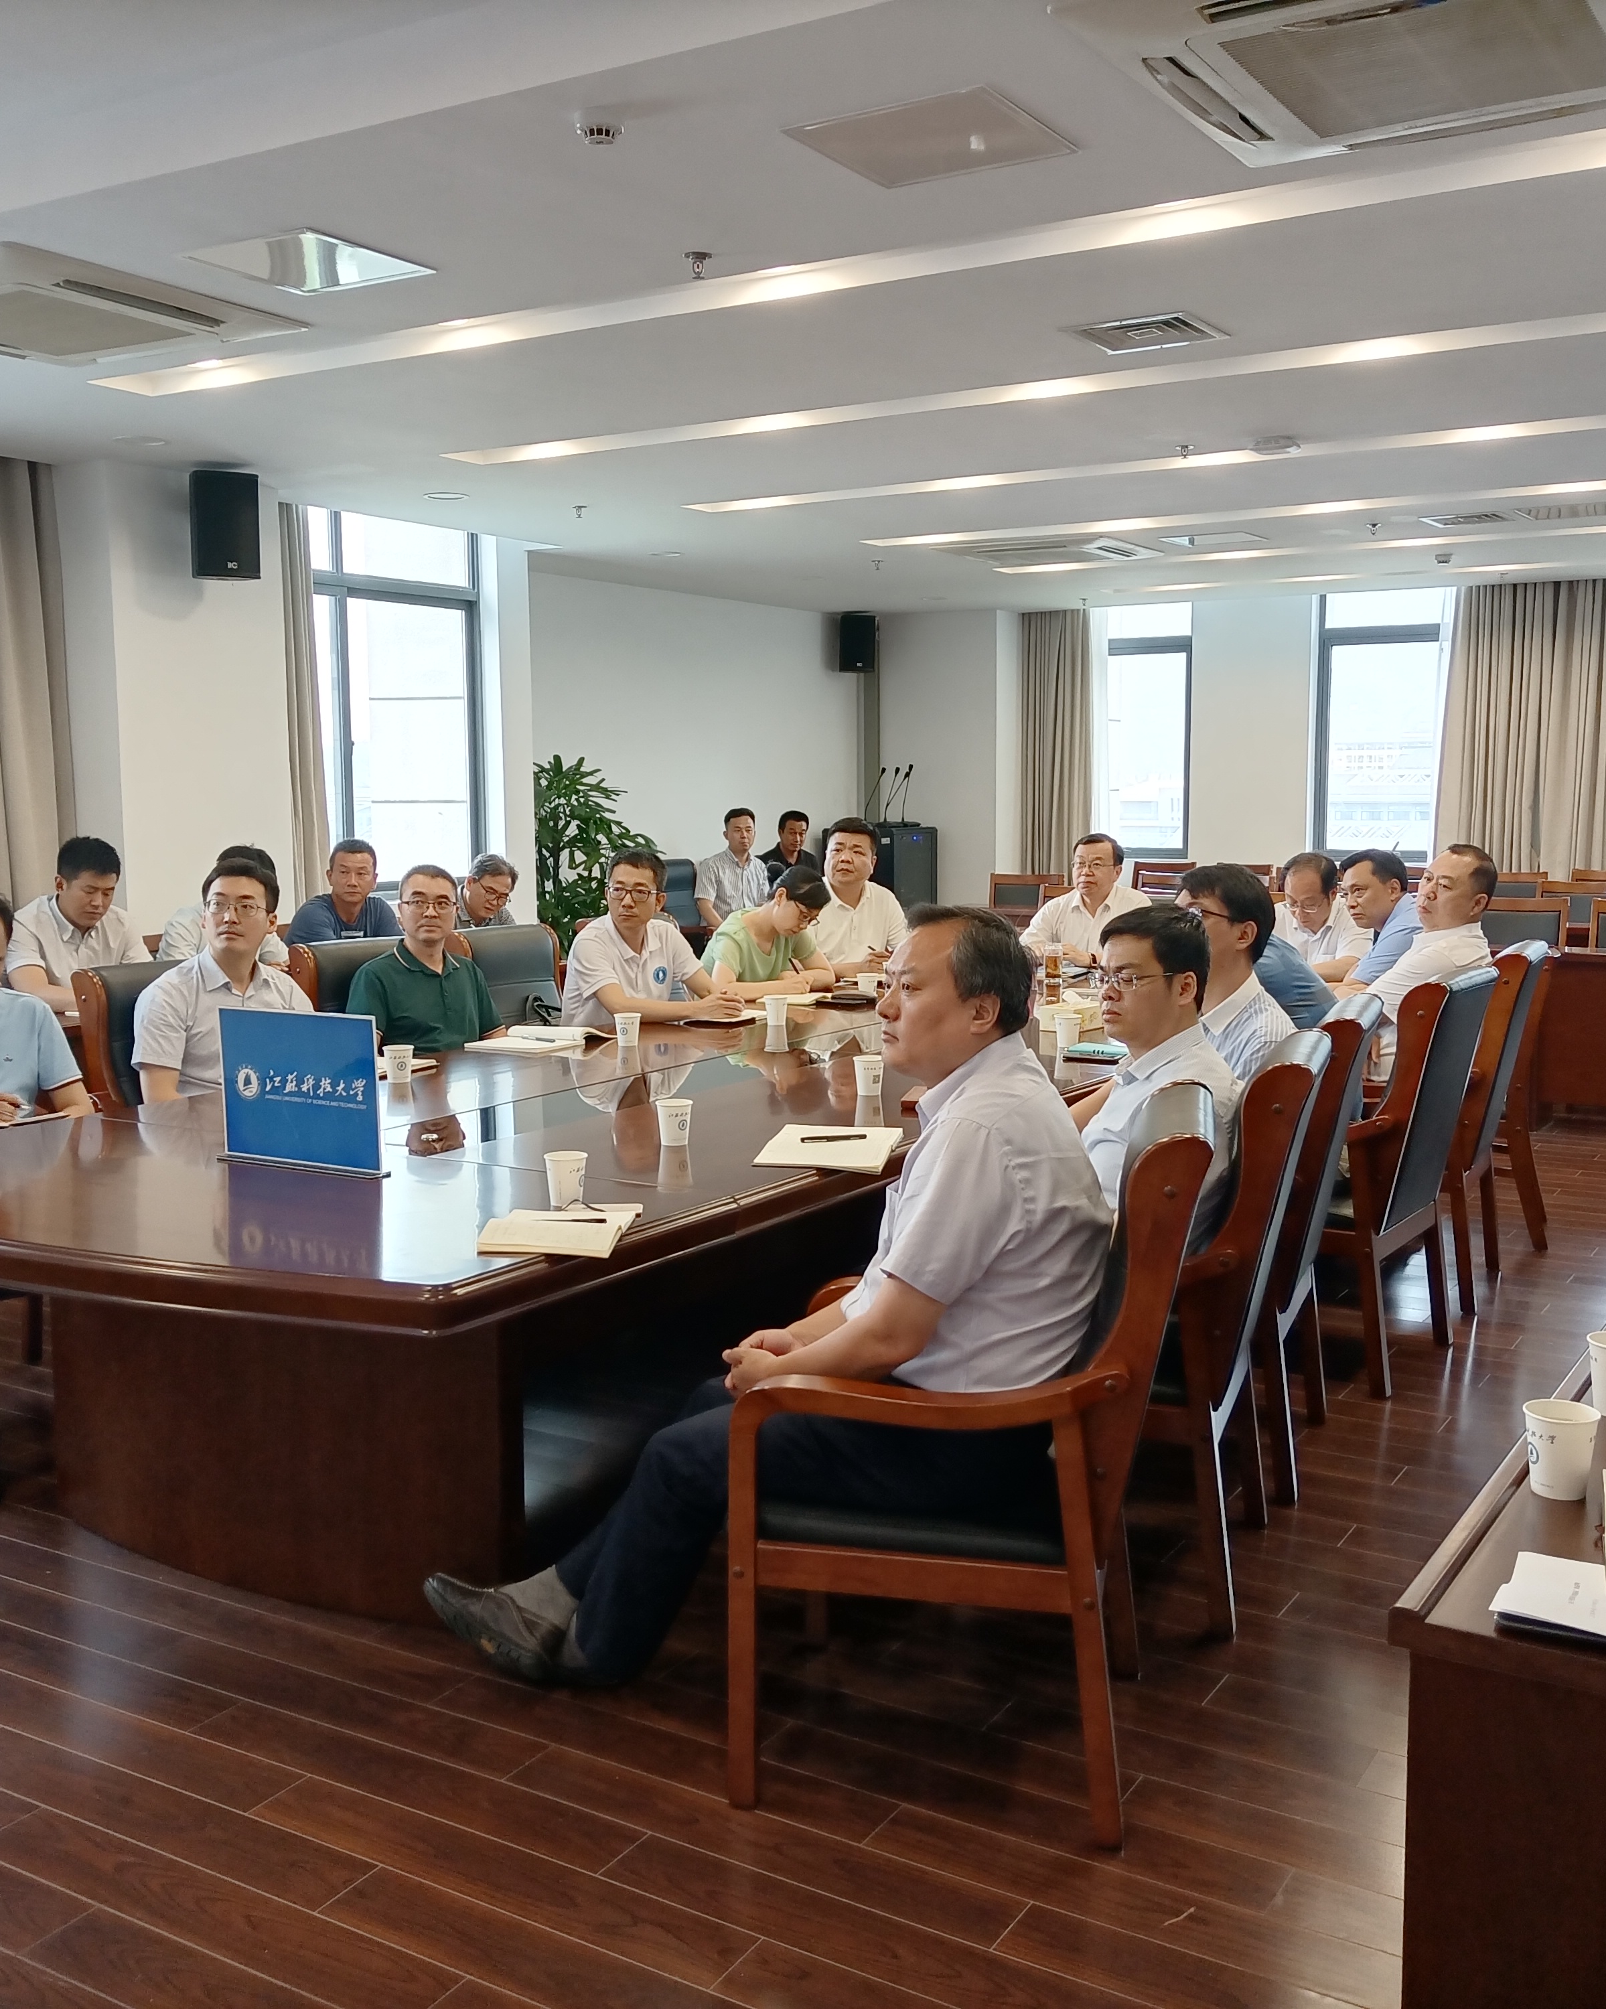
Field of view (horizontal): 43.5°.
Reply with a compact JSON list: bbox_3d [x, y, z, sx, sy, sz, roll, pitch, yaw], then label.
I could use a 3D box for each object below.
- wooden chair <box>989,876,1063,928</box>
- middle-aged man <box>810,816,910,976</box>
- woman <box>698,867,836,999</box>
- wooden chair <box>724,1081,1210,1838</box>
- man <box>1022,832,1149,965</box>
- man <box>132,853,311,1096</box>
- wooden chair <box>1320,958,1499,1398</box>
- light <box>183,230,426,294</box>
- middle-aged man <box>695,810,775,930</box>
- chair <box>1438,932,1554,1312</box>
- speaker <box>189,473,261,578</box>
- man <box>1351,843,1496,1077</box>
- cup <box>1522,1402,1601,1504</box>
[{"bbox_3d":[1.297,-0.310,12.186,0.470,0.940,0.530,4,7,32],"label":"wooden chair"},{"bbox_3d":[0.260,-0.002,7.282,0.570,1.340,0.800,-2,6,-19],"label":"middle-aged man"},{"bbox_3d":[-0.076,0.088,7.349,0.820,1.180,0.500,4,7,35],"label":"woman"},{"bbox_3d":[0.283,0.632,3.034,0.680,1.000,0.590,1,6,15],"label":"wooden chair"},{"bbox_3d":[1.093,0.000,7.569,0.550,1.270,0.800,3,7,26],"label":"man"},{"bbox_3d":[-1.327,0.271,5.096,0.520,1.290,0.800,-5,8,-36],"label":"man"},{"bbox_3d":[1.336,0.410,5.135,0.675,0.990,0.585,3,7,31],"label":"wooden chair"},{"bbox_3d":[-1.198,-1.810,4.858,0.425,0.050,0.425,4,7,31],"label":"light"},{"bbox_3d":[-0.322,-0.425,11.096,0.520,1.300,0.780,-4,7,-26],"label":"middle-aged man"},{"bbox_3d":[1.739,0.326,5.786,0.660,0.990,0.580,3,7,26],"label":"chair"},{"bbox_3d":[-2.302,-1.868,7.899,0.280,0.415,0.250,-4,15,-33],"label":"speaker"},{"bbox_3d":[1.643,0.172,5.899,0.800,1.300,0.570,2,6,18],"label":"man"},{"bbox_3d":[0.745,0.442,1.979,0.075,0.084,0.075,4,7,32],"label":"cup"}]

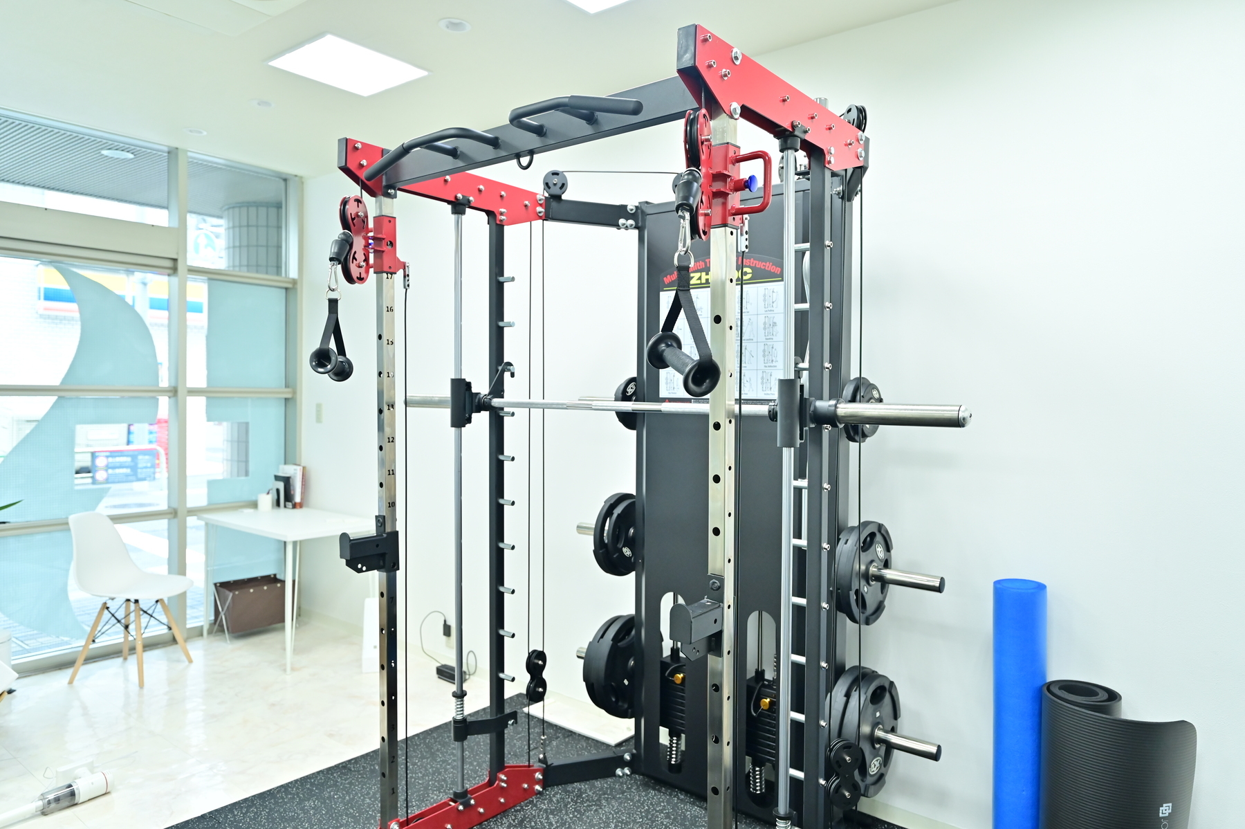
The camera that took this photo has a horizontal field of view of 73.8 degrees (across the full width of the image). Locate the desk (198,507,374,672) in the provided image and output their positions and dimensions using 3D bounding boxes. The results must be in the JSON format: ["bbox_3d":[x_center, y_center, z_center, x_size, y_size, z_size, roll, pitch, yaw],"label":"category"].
[{"bbox_3d":[-1.953,0.970,4.845,0.998,0.721,0.589,2,2,38],"label":"desk"}]

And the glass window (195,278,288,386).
[{"bbox_3d":[-2.377,-0.496,5.161,0.050,0.665,0.610,2,2,38],"label":"glass window"}]

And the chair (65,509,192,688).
[{"bbox_3d":[-2.542,0.927,4.301,0.510,0.825,0.460,1,2,6],"label":"chair"}]

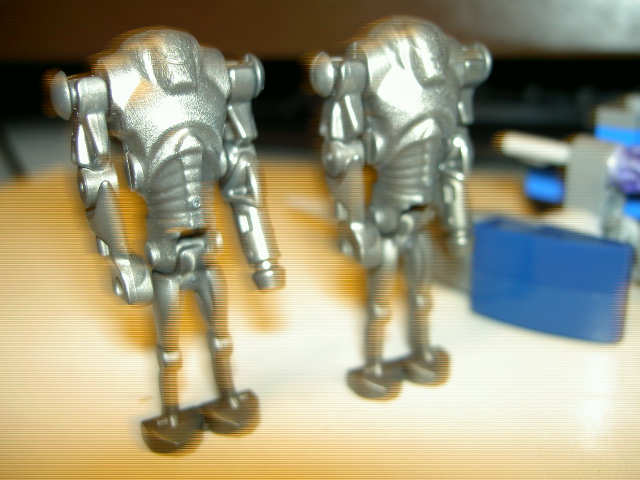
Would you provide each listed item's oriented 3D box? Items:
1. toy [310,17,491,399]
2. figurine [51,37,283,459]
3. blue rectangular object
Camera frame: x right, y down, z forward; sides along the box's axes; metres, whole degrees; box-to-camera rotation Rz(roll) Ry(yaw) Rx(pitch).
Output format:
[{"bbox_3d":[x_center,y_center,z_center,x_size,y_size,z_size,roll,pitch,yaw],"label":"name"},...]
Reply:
[{"bbox_3d":[0.011,-0.003,0.095,0.025,0.050,0.015,-9,17,-20],"label":"toy"},{"bbox_3d":[-0.016,0.001,0.085,0.025,0.050,0.015,-11,18,-25],"label":"figurine"},{"bbox_3d":[0.036,0.007,0.117,0.025,0.016,0.008,12,22,42],"label":"blue rectangular object"}]

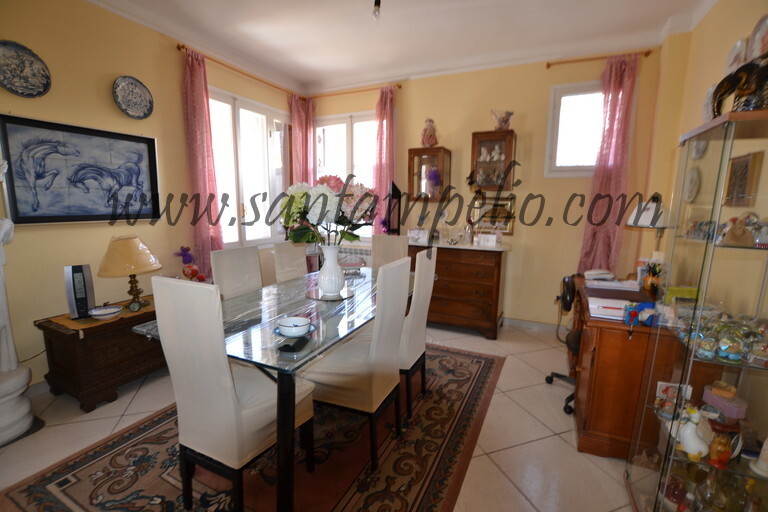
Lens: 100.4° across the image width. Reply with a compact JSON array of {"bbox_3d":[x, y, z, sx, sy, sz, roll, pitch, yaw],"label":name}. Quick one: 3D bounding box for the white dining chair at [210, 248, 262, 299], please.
[{"bbox_3d":[-0.816,0.489,2.098,0.460,1.050,0.350,6,11,29],"label":"white dining chair"}]

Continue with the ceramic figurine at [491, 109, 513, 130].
[{"bbox_3d":[1.191,-1.373,3.234,0.210,0.200,0.140,4,10,21],"label":"ceramic figurine"}]

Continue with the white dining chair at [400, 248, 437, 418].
[{"bbox_3d":[0.058,0.466,2.137,0.430,1.056,0.336,6,11,25],"label":"white dining chair"}]

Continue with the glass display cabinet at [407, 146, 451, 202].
[{"bbox_3d":[0.509,-0.896,3.596,0.402,0.566,0.262,6,11,25],"label":"glass display cabinet"}]

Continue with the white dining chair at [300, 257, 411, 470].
[{"bbox_3d":[-0.161,0.539,1.801,0.460,1.066,0.350,6,11,27],"label":"white dining chair"}]

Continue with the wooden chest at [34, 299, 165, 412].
[{"bbox_3d":[-1.925,0.642,2.635,0.460,0.540,1.150,5,10,23],"label":"wooden chest"}]

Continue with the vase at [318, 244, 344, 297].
[{"bbox_3d":[-0.342,0.095,2.111,0.172,0.340,0.172,1,9,0],"label":"vase"}]

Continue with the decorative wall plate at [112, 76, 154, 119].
[{"bbox_3d":[-2.010,-1.273,2.574,0.035,0.295,0.295,5,10,23],"label":"decorative wall plate"}]

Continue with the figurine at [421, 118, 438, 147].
[{"bbox_3d":[0.493,-1.321,3.433,0.200,0.290,0.150,4,10,18],"label":"figurine"}]

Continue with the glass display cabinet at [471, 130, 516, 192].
[{"bbox_3d":[1.128,-0.950,3.281,0.401,0.569,0.262,6,11,25],"label":"glass display cabinet"}]

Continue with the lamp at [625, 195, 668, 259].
[{"bbox_3d":[1.742,-0.063,2.095,0.290,0.672,0.290,6,11,25],"label":"lamp"}]

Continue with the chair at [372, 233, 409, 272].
[{"bbox_3d":[-0.012,0.366,2.881,0.360,1.060,0.460,4,10,18],"label":"chair"}]

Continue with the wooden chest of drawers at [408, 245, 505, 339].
[{"bbox_3d":[0.733,0.308,3.539,1.110,0.928,0.451,6,11,25],"label":"wooden chest of drawers"}]

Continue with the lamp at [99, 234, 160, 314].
[{"bbox_3d":[-1.964,0.112,2.513,0.390,0.540,0.390,5,10,23],"label":"lamp"}]

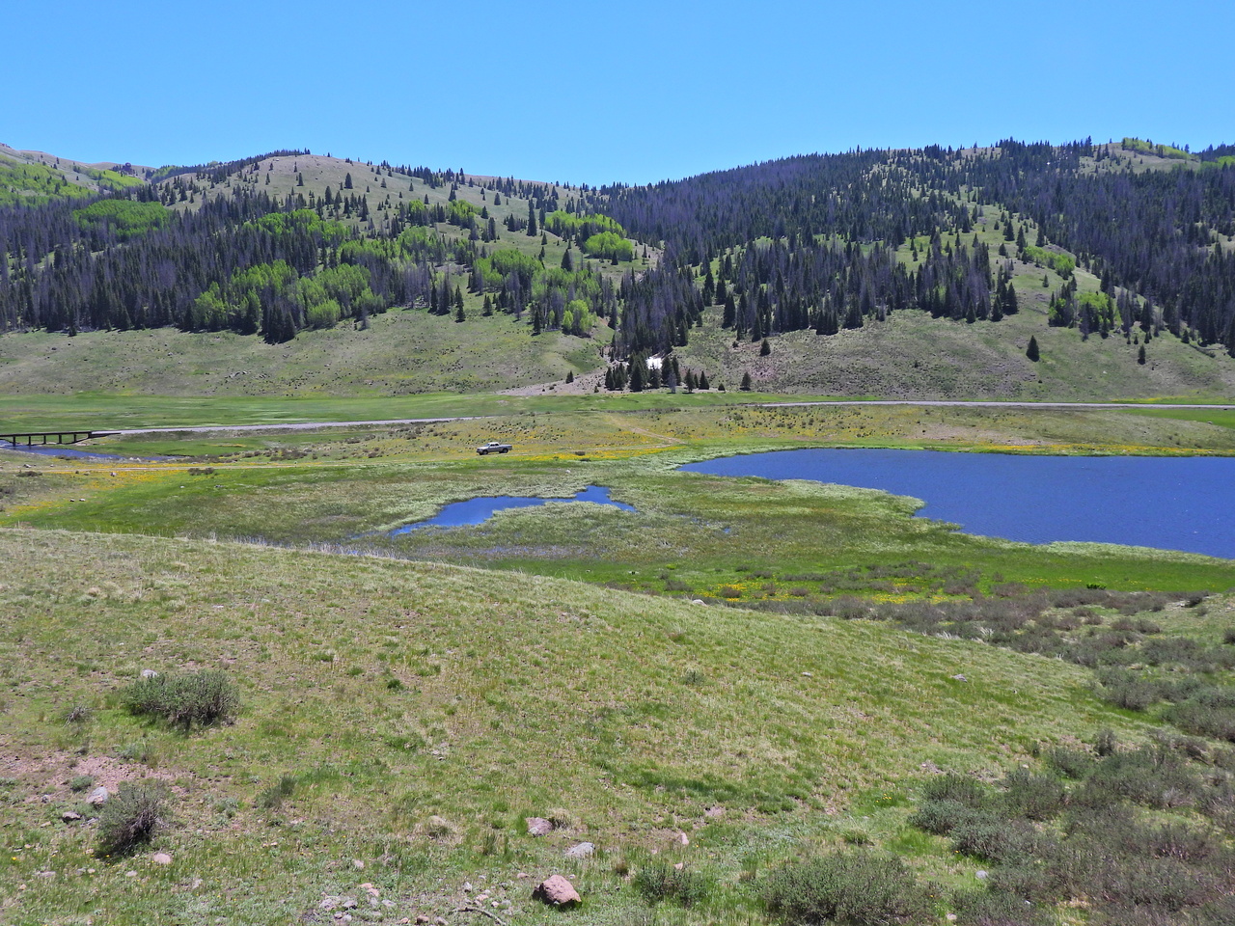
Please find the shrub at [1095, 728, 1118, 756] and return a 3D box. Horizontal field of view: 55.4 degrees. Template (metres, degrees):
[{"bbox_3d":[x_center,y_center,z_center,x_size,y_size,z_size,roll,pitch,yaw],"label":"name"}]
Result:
[{"bbox_3d":[8.100,4.630,19.500,0.390,0.450,0.380,0,5,0],"label":"shrub"}]

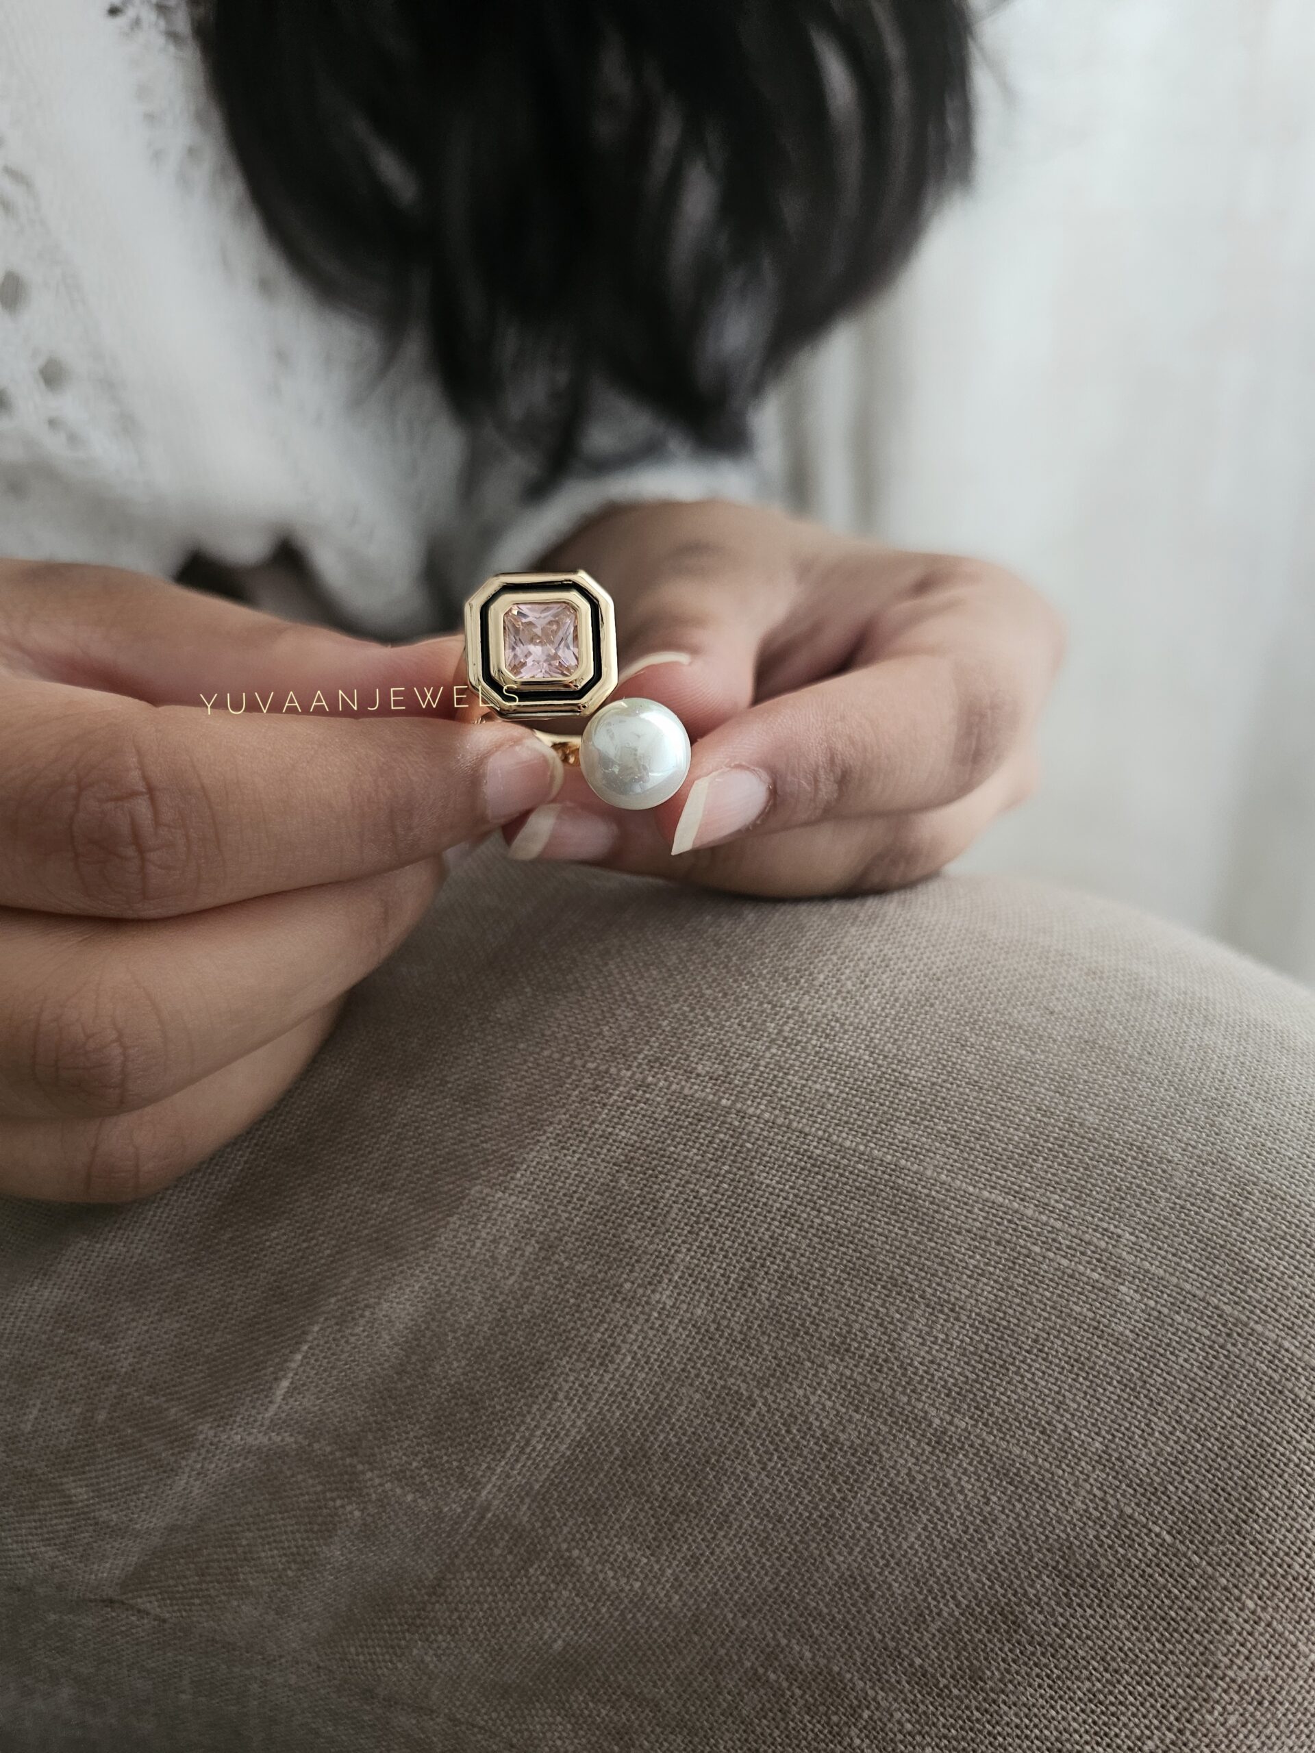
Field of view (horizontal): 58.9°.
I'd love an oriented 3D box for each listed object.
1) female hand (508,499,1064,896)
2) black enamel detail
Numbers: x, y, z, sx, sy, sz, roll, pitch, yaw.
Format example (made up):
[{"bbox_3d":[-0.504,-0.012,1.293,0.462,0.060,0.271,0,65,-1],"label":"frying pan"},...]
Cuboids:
[{"bbox_3d":[0.020,-0.033,0.178,0.076,0.050,0.108,0,24,0],"label":"female hand"},{"bbox_3d":[-0.013,-0.025,0.126,0.013,0.013,0.002,-3,-3,-7],"label":"black enamel detail"}]

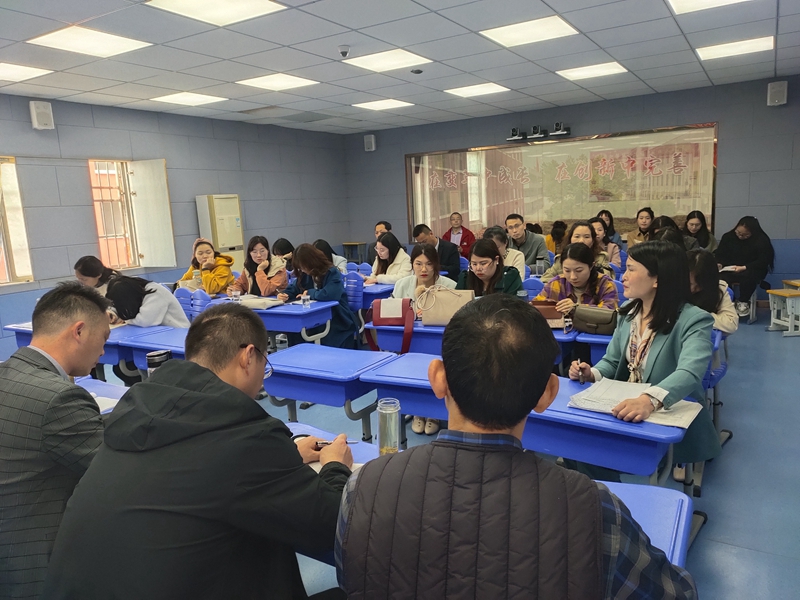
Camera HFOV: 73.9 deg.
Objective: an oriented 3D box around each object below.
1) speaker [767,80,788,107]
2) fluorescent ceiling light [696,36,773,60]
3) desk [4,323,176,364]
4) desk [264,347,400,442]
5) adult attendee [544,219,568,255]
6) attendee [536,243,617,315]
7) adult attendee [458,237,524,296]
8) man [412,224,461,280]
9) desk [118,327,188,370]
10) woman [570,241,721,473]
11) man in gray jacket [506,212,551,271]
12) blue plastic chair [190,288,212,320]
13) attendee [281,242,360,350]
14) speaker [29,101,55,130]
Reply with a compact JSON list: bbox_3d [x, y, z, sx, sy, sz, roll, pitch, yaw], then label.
[{"bbox_3d":[4.142,-2.269,5.840,0.210,0.280,0.180,4,13,32],"label":"speaker"},{"bbox_3d":[2.929,-2.206,4.634,0.590,0.060,0.590,4,13,31],"label":"fluorescent ceiling light"},{"bbox_3d":[-2.148,0.567,3.752,1.250,0.760,0.420,3,13,29],"label":"desk"},{"bbox_3d":[-0.347,0.678,2.804,0.600,0.760,0.440,4,13,31],"label":"desk"},{"bbox_3d":[1.884,-0.378,6.376,0.470,1.140,0.720,4,13,34],"label":"adult attendee"},{"bbox_3d":[1.065,0.272,3.218,0.520,1.228,0.620,1,12,20],"label":"attendee"},{"bbox_3d":[0.597,0.206,3.744,0.520,1.230,0.720,3,13,30],"label":"adult attendee"},{"bbox_3d":[0.361,-0.154,5.357,0.520,1.220,0.780,6,13,39],"label":"man"},{"bbox_3d":[-1.366,0.614,3.415,0.600,0.760,0.430,4,13,31],"label":"desk"},{"bbox_3d":[1.126,0.405,2.388,0.780,1.300,0.580,-14,15,-43],"label":"woman"},{"bbox_3d":[1.176,-0.137,5.036,0.520,1.321,0.650,2,12,22],"label":"man in gray jacket"},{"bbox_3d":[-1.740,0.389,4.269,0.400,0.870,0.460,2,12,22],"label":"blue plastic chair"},{"bbox_3d":[-0.548,0.144,4.456,0.750,1.200,0.580,-11,14,-36],"label":"attendee"},{"bbox_3d":[-3.350,-1.714,4.943,0.160,0.260,0.180,4,13,31],"label":"speaker"}]

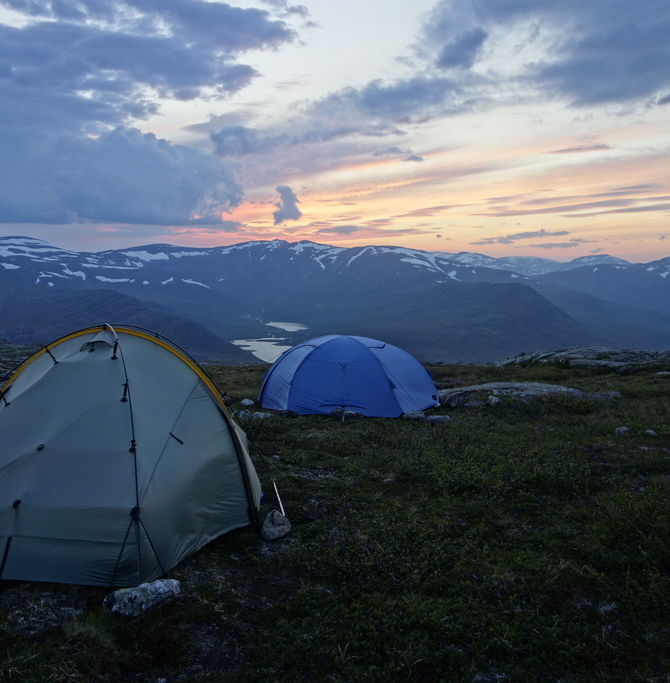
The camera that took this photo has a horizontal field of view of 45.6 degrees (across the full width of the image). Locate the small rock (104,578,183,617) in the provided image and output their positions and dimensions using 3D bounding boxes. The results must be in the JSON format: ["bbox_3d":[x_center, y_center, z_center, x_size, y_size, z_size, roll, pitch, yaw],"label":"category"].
[{"bbox_3d":[-0.716,0.945,2.970,0.280,0.115,0.140,-2,4,-26],"label":"small rock"}]

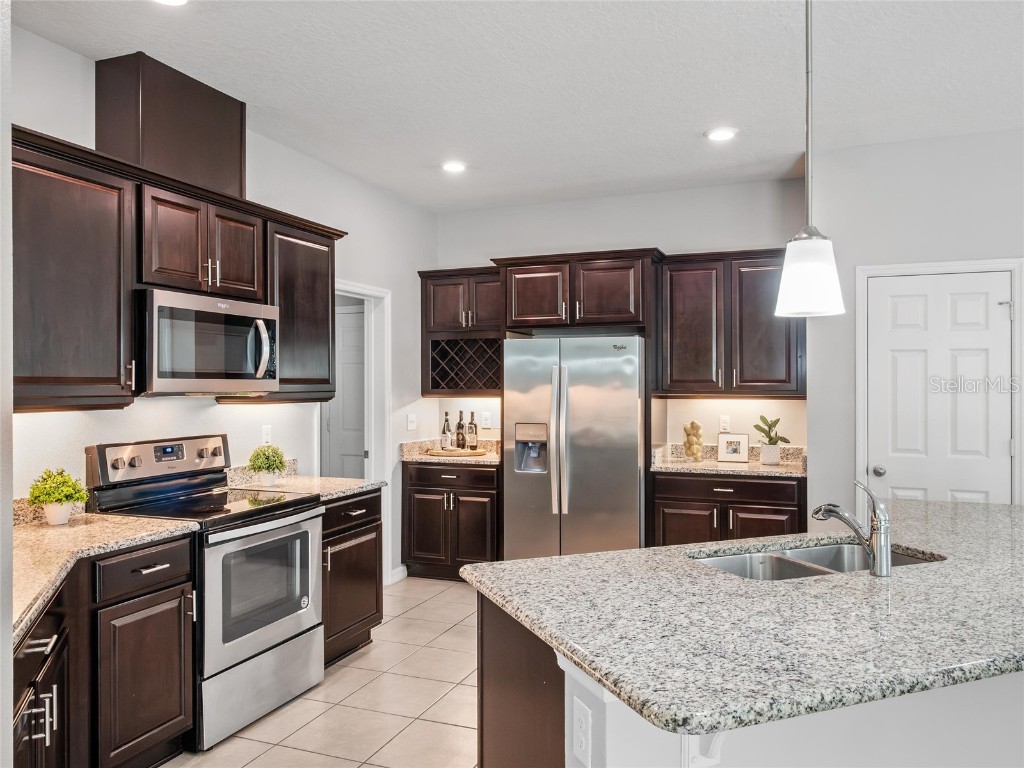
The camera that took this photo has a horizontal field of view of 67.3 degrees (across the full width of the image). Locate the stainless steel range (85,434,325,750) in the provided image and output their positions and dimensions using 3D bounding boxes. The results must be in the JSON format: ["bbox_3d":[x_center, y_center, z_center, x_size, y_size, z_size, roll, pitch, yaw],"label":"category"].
[{"bbox_3d":[-1.330,0.853,3.458,0.675,1.190,0.762,0,0,21],"label":"stainless steel range"}]

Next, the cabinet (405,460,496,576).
[{"bbox_3d":[-0.351,1.008,5.821,0.783,0.874,0.610,0,0,21],"label":"cabinet"}]

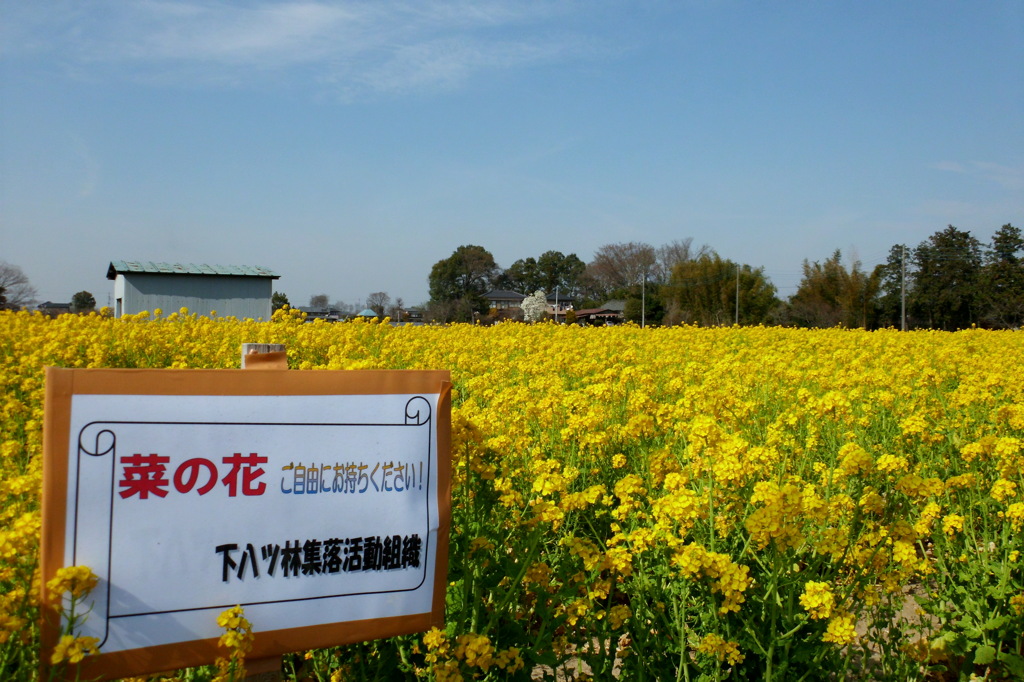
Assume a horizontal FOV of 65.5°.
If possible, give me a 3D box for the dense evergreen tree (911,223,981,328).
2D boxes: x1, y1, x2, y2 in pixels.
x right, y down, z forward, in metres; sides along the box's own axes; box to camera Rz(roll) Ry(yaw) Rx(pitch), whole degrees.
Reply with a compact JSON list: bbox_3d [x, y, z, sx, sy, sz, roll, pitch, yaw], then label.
[{"bbox_3d":[53.500,-7.360,98.200,8.600,13.470,8.400,1,2,0],"label":"dense evergreen tree"}]

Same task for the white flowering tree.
[{"bbox_3d":[4.460,-6.880,160.110,5.600,7.150,5.400,1,2,0],"label":"white flowering tree"}]

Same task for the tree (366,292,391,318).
[{"bbox_3d":[-31.080,-7.960,185.100,5.700,6.630,5.600,1,2,0],"label":"tree"}]

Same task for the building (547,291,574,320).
[{"bbox_3d":[9.870,-6.990,170.100,7.200,6.950,7.500,1,2,0],"label":"building"}]

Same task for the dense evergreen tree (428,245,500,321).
[{"bbox_3d":[-10.000,-11.630,162.240,14.000,16.030,13.500,1,2,0],"label":"dense evergreen tree"}]

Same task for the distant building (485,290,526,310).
[{"bbox_3d":[-1.900,-7.340,172.110,10.300,7.140,8.500,1,2,0],"label":"distant building"}]

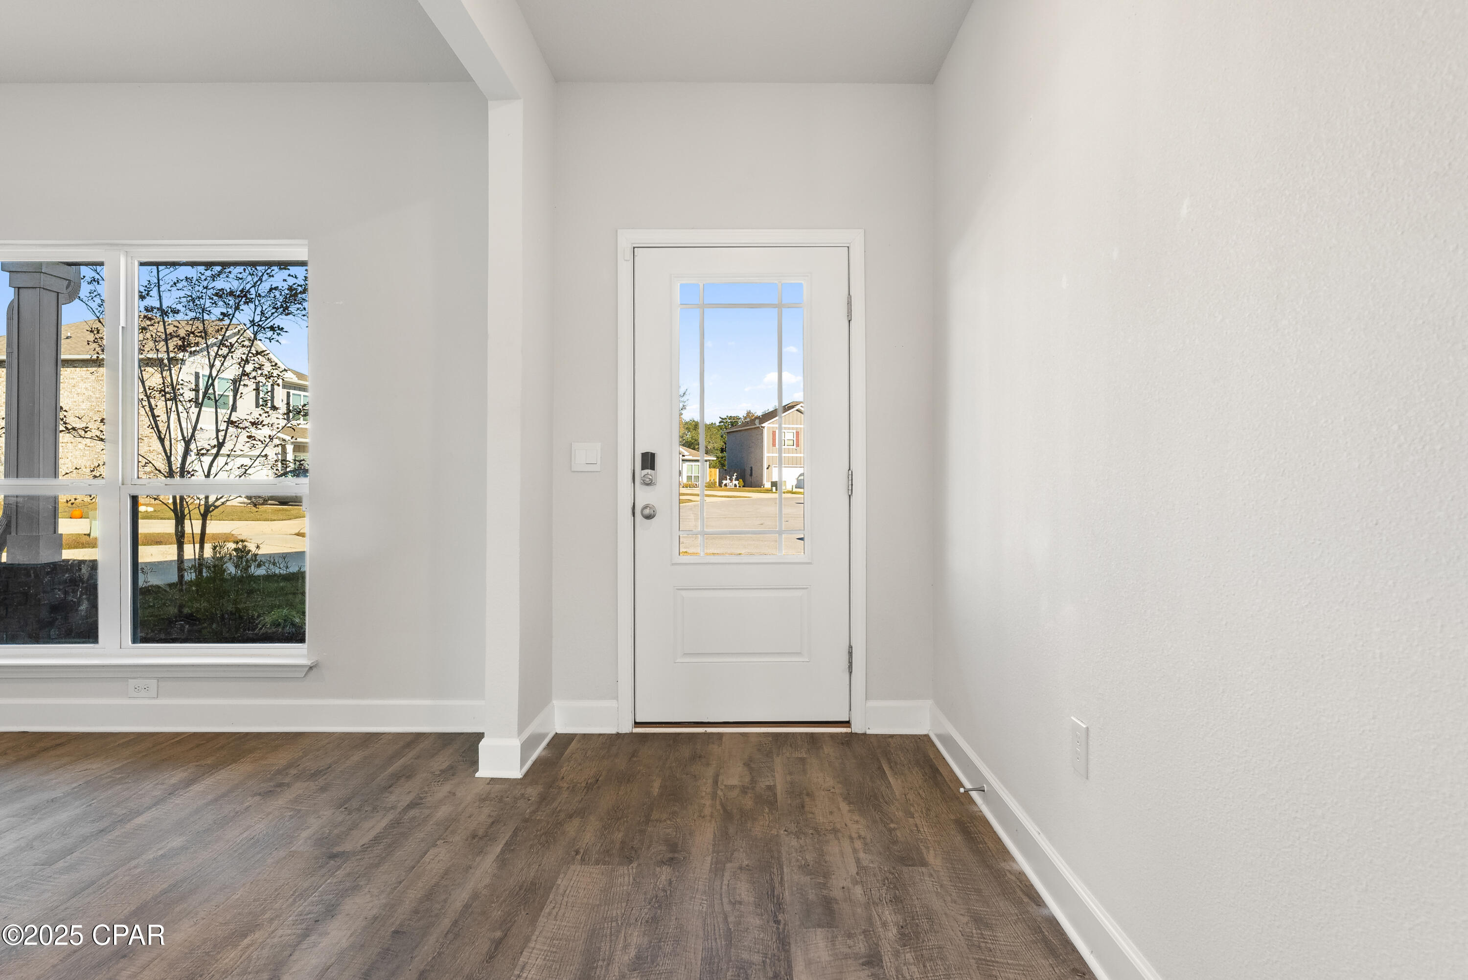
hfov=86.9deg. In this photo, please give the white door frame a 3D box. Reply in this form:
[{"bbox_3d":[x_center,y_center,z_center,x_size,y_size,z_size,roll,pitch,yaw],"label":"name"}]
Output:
[{"bbox_3d":[0.030,-0.040,3.290,1.040,2.115,0.100,0,1,1],"label":"white door frame"}]

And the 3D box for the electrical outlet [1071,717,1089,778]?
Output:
[{"bbox_3d":[0.813,0.609,1.825,0.009,0.123,0.078,0,1,1],"label":"electrical outlet"}]

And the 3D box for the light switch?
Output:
[{"bbox_3d":[-0.622,-0.137,3.263,0.123,0.123,0.012,0,1,1],"label":"light switch"}]

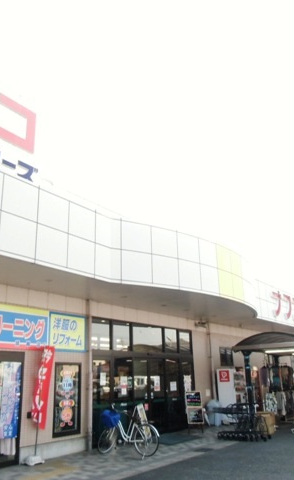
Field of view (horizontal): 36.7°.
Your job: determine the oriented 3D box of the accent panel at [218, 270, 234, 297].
[{"bbox_3d":[2.178,1.190,12.162,0.060,0.690,0.800,-14,-22,35],"label":"accent panel"}]

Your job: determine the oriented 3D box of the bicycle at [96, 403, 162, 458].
[{"bbox_3d":[-0.512,4.337,10.127,1.800,1.070,0.560,-12,-20,29],"label":"bicycle"}]

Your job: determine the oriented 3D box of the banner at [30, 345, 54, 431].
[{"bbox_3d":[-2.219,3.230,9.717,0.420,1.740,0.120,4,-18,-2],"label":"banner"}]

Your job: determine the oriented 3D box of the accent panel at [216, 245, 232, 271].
[{"bbox_3d":[2.162,0.535,12.371,0.060,0.690,0.800,-14,-22,35],"label":"accent panel"}]

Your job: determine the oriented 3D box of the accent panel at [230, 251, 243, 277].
[{"bbox_3d":[2.610,0.727,13.006,0.060,0.690,0.800,-11,-20,28],"label":"accent panel"}]

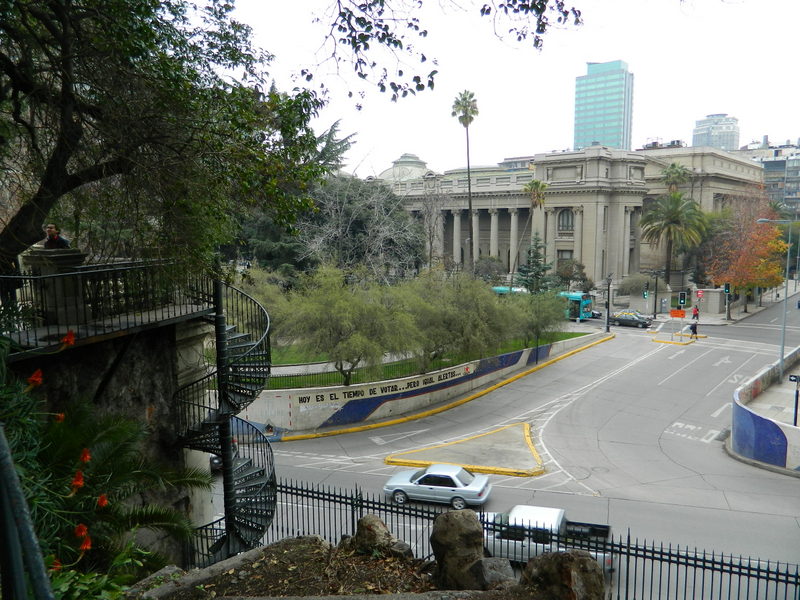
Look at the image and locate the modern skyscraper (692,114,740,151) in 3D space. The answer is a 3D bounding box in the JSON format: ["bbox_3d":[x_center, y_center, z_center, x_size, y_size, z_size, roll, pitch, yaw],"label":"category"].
[{"bbox_3d":[228.002,-85.208,425.495,32.920,91.390,20.000,-4,7,-27],"label":"modern skyscraper"}]

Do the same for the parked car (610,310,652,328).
[{"bbox_3d":[26.165,2.299,65.408,4.400,1.420,1.700,4,9,36],"label":"parked car"}]

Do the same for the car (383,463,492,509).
[{"bbox_3d":[1.576,7.653,24.155,4.300,1.385,1.670,1,7,13],"label":"car"}]

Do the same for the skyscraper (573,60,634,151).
[{"bbox_3d":[114.106,-77.653,325.307,26.640,101.500,15.810,5,8,38],"label":"skyscraper"}]

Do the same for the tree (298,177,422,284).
[{"bbox_3d":[-4.136,-4.447,58.451,13.000,16.300,12.000,-1,7,-6],"label":"tree"}]

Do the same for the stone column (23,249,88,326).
[{"bbox_3d":[-6.279,-0.245,10.427,0.930,1.330,0.930,-7,9,-42],"label":"stone column"}]

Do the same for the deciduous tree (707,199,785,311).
[{"bbox_3d":[43.423,-5.366,72.562,8.200,14.000,8.200,6,9,43],"label":"deciduous tree"}]

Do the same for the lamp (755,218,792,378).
[{"bbox_3d":[25.310,0.073,39.581,2.050,11.100,0.350,6,9,43],"label":"lamp"}]

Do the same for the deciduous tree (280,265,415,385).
[{"bbox_3d":[-3.649,1.789,39.280,8.800,8.100,8.300,-3,7,-21],"label":"deciduous tree"}]

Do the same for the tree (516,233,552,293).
[{"bbox_3d":[15.661,-2.405,66.355,4.500,10.734,4.500,-1,7,0],"label":"tree"}]

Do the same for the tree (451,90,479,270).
[{"bbox_3d":[8.645,-12.688,76.265,3.600,28.882,3.600,-1,7,0],"label":"tree"}]

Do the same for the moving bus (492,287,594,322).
[{"bbox_3d":[17.203,0.445,71.444,12.100,3.200,2.550,5,9,42],"label":"moving bus"}]

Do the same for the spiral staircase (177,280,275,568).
[{"bbox_3d":[-3.646,2.843,12.073,1.880,6.563,1.880,-1,7,0],"label":"spiral staircase"}]

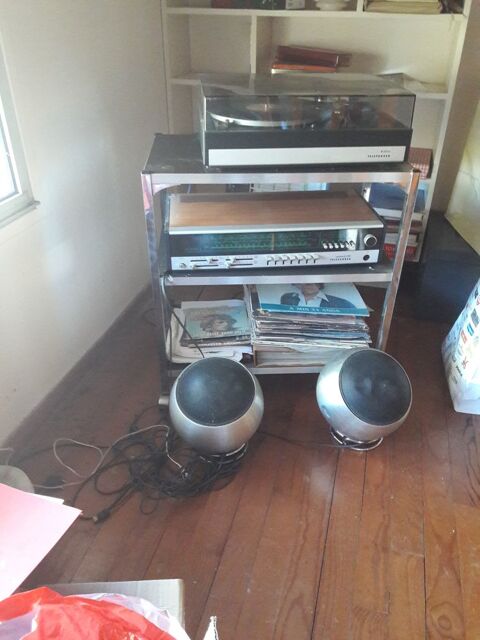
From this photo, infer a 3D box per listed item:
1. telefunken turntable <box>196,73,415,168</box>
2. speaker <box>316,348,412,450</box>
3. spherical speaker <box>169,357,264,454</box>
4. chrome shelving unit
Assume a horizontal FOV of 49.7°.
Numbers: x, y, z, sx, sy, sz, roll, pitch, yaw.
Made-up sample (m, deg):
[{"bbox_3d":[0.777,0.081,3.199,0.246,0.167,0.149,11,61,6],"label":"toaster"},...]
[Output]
[{"bbox_3d":[0.148,-0.544,1.378,0.491,0.157,0.388,-2,32,-4],"label":"telefunken turntable"},{"bbox_3d":[0.331,0.204,1.387,0.246,0.253,0.246,-14,35,-22],"label":"speaker"},{"bbox_3d":[-0.060,0.227,1.354,0.244,0.247,0.244,0,32,0],"label":"spherical speaker"},{"bbox_3d":[0.089,-0.154,1.550,0.655,0.686,0.378,-1,32,-2],"label":"chrome shelving unit"}]

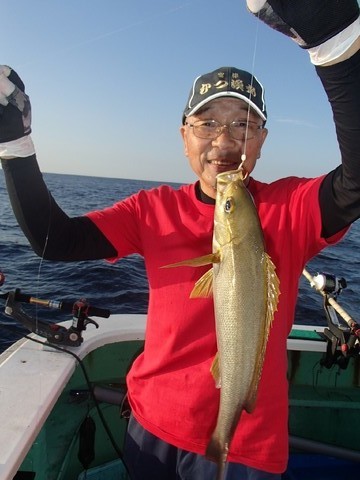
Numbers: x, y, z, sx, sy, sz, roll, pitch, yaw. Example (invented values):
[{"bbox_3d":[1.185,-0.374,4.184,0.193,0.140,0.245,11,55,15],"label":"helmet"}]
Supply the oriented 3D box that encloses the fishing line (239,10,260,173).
[{"bbox_3d":[0.097,-0.206,0.540,0.012,0.220,0.009,5,9,0],"label":"fishing line"}]

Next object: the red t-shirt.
[{"bbox_3d":[0.075,0.175,0.920,0.600,0.640,0.290,6,9,12],"label":"red t-shirt"}]

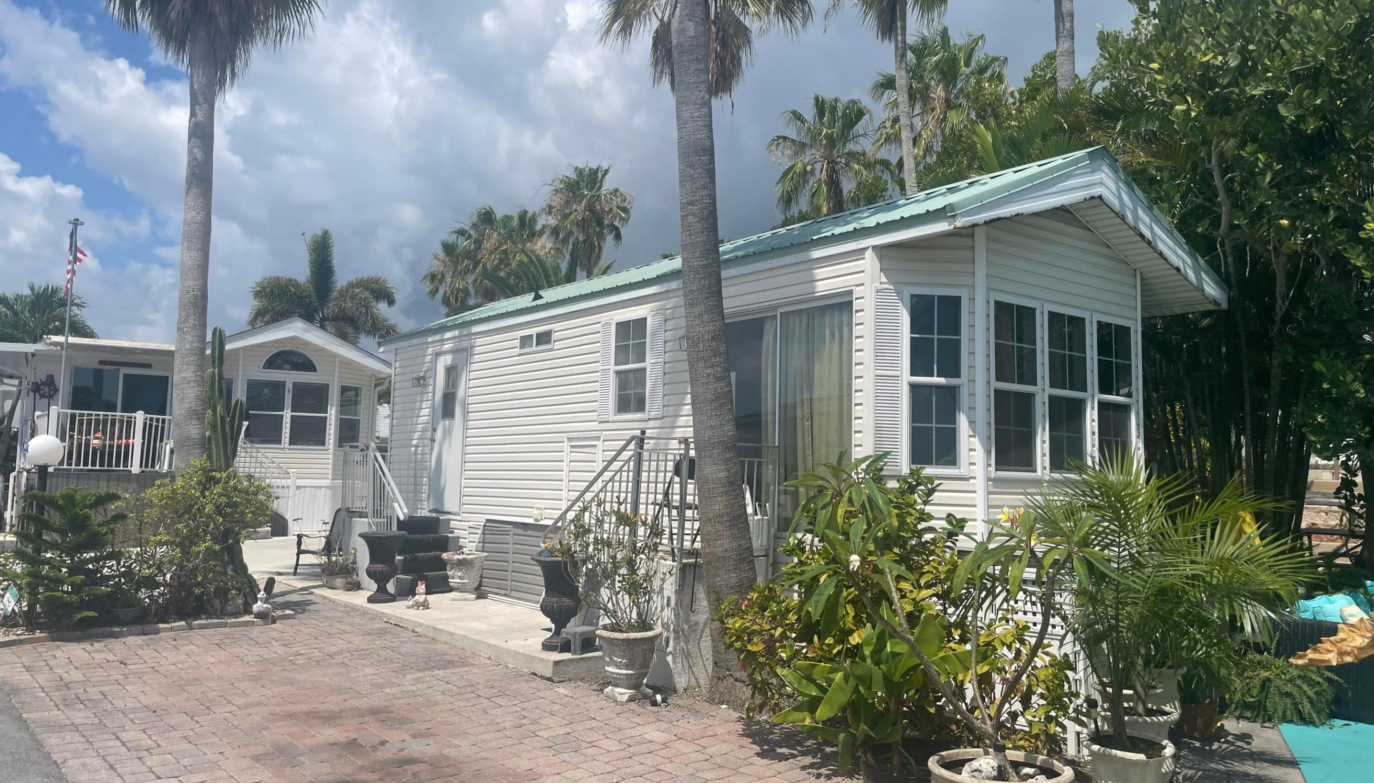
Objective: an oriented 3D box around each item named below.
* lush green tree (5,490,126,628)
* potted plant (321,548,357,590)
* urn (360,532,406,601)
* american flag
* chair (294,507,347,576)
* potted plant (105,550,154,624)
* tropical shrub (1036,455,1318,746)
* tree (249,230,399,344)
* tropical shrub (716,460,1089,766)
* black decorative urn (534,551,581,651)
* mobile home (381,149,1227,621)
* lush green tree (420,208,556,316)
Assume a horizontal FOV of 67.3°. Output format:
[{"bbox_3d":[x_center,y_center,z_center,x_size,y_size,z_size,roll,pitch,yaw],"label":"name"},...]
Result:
[{"bbox_3d":[-5.590,1.467,9.300,1.000,1.260,1.000,5,-7,-30],"label":"lush green tree"},{"bbox_3d":[-4.109,2.089,12.200,0.410,0.480,0.400,3,-6,-18],"label":"potted plant"},{"bbox_3d":[-3.252,1.856,11.000,0.480,0.760,0.480,3,-6,-16],"label":"urn"},{"bbox_3d":[-9.469,-1.991,16.000,0.360,1.050,0.300,5,-7,-31],"label":"american flag"},{"bbox_3d":[-4.723,1.926,13.518,0.600,0.930,0.660,-3,-6,38],"label":"chair"},{"bbox_3d":[-5.108,1.799,9.502,0.453,0.664,0.450,4,-6,-28],"label":"potted plant"},{"bbox_3d":[2.020,0.808,4.400,1.150,1.180,1.100,-1,-6,25],"label":"tropical shrub"},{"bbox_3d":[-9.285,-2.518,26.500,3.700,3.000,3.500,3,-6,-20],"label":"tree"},{"bbox_3d":[1.103,1.153,5.371,1.800,1.589,1.300,0,-5,11],"label":"tropical shrub"},{"bbox_3d":[-0.982,1.616,8.034,0.441,0.751,0.441,2,-5,-7],"label":"black decorative urn"},{"bbox_3d":[0.210,0.375,11.847,3.940,4.067,9.869,5,-6,-38],"label":"mobile home"},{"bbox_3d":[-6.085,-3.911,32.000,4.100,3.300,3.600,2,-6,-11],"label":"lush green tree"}]

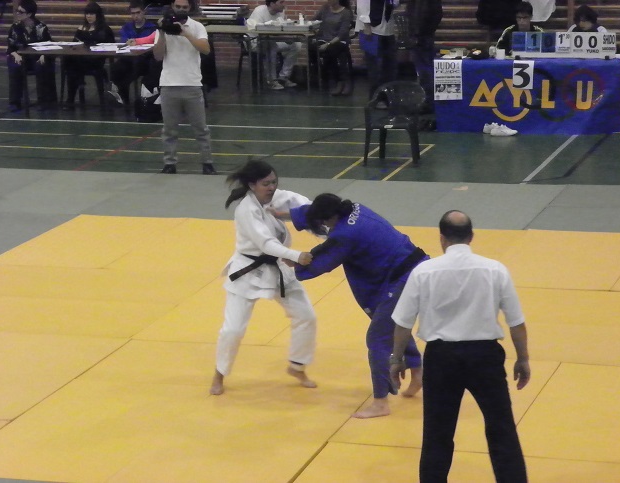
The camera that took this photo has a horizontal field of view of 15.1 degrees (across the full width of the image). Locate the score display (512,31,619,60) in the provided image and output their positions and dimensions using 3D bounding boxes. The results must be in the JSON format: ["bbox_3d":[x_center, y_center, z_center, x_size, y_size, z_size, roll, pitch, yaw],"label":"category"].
[{"bbox_3d":[2.595,-2.015,24.000,1.060,0.270,0.120,1,12,10],"label":"score display"}]

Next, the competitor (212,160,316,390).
[{"bbox_3d":[-0.290,0.219,14.640,0.640,1.460,0.620,8,15,37],"label":"competitor"}]

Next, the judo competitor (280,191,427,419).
[{"bbox_3d":[0.278,0.379,14.330,0.900,1.310,0.620,3,12,17],"label":"judo competitor"}]

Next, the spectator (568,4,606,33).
[{"bbox_3d":[2.954,-1.927,24.950,0.480,1.230,0.720,1,12,10],"label":"spectator"}]

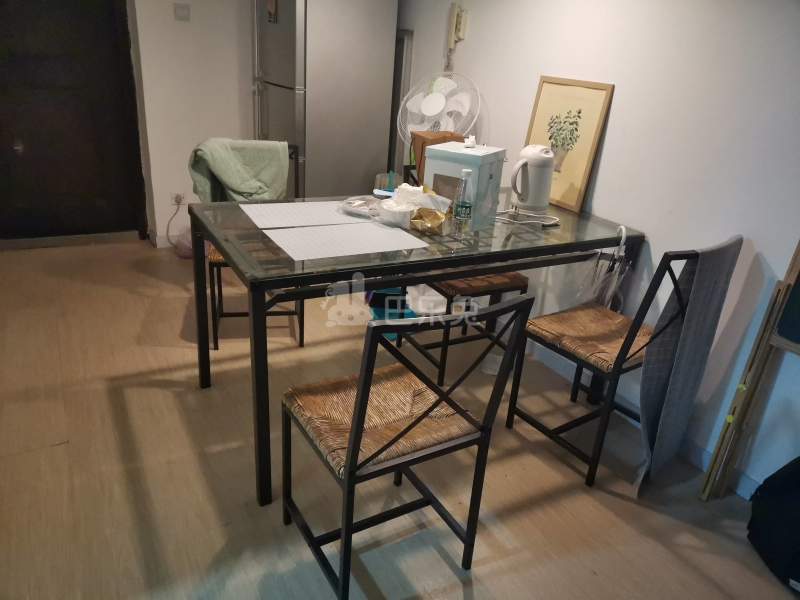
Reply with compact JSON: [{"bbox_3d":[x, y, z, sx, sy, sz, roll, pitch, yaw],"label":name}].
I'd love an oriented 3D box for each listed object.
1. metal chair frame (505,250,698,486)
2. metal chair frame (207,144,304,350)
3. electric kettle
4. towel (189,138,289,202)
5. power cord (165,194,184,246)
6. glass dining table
[{"bbox_3d":[0.727,0.147,2.040,0.400,0.833,0.482,-12,28,-34],"label":"metal chair frame"},{"bbox_3d":[-0.644,-0.258,2.739,0.400,0.833,0.482,-1,24,-12],"label":"metal chair frame"},{"bbox_3d":[0.538,-0.494,2.407,0.182,0.238,0.138,2,23,-6],"label":"electric kettle"},{"bbox_3d":[-0.752,-0.597,2.813,0.433,0.320,0.197,-1,24,-12],"label":"towel"},{"bbox_3d":[-1.413,-0.498,3.764,0.125,0.336,0.069,-9,26,-28],"label":"power cord"},{"bbox_3d":[0.050,0.049,2.326,1.470,0.735,0.780,-9,26,-28],"label":"glass dining table"}]

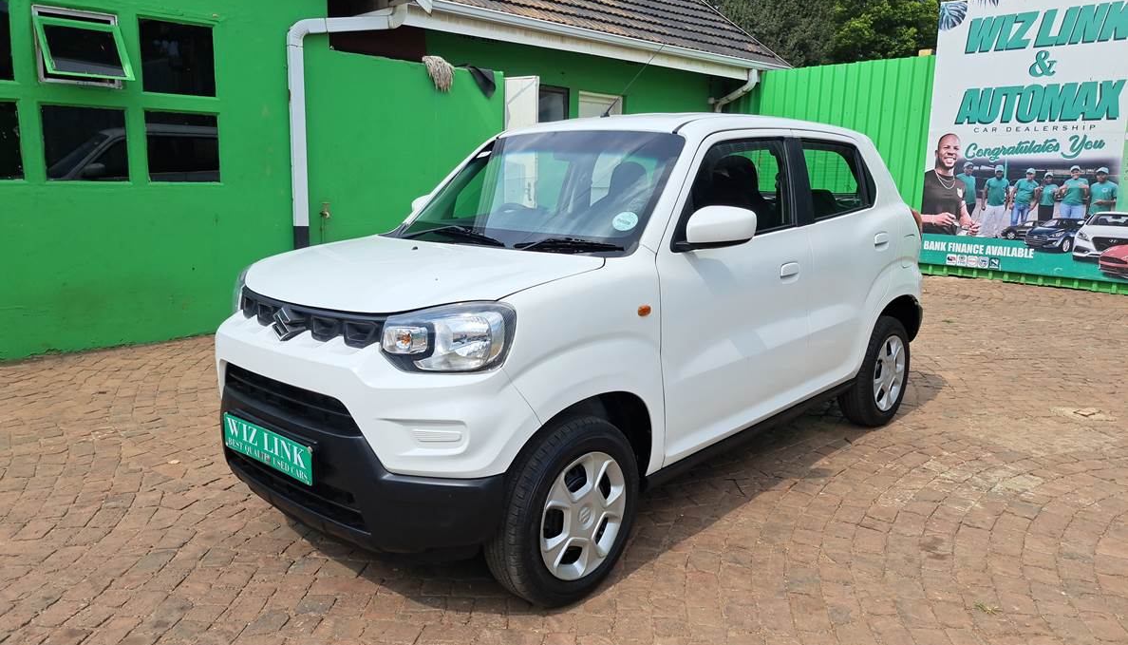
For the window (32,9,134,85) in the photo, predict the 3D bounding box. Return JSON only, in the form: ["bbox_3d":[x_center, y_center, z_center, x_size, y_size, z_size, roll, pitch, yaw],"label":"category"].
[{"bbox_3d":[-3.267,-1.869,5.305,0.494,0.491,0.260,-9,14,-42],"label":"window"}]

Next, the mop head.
[{"bbox_3d":[-1.171,-2.316,7.290,0.260,0.310,0.160,-9,14,-42],"label":"mop head"}]

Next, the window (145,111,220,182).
[{"bbox_3d":[-2.882,-1.321,5.937,0.508,0.510,0.070,-9,14,-42],"label":"window"}]

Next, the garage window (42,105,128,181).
[{"bbox_3d":[-3.357,-1.248,5.504,0.512,0.504,0.070,-9,14,-42],"label":"garage window"}]

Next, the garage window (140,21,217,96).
[{"bbox_3d":[-2.870,-1.958,5.828,0.517,0.509,0.070,-9,14,-42],"label":"garage window"}]

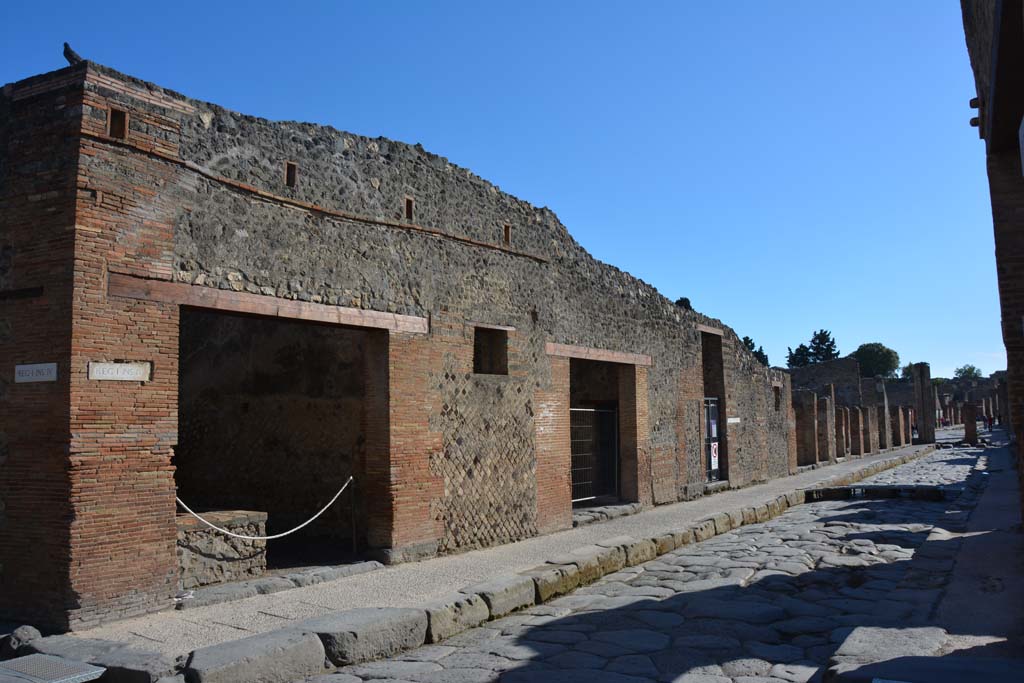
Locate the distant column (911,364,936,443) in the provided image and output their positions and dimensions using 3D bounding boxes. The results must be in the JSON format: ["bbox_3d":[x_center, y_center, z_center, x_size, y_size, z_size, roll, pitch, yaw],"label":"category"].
[{"bbox_3d":[28.360,4.278,53.000,1.400,5.500,1.400,-4,-6,34],"label":"distant column"}]

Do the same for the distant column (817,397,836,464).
[{"bbox_3d":[11.827,3.335,28.884,0.420,2.518,0.950,-4,-6,36],"label":"distant column"}]

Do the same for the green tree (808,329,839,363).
[{"bbox_3d":[36.569,3.459,89.585,3.500,9.500,3.500,-3,-5,22],"label":"green tree"}]

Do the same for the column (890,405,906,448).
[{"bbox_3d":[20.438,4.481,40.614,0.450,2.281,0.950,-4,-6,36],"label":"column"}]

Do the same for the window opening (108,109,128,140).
[{"bbox_3d":[-4.060,-2.239,7.925,0.180,0.306,0.191,-4,-6,36],"label":"window opening"}]

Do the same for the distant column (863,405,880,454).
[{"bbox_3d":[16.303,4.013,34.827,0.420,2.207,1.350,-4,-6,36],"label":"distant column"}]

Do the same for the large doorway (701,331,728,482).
[{"bbox_3d":[4.570,1.594,18.091,0.400,3.500,1.520,-4,-6,34],"label":"large doorway"}]

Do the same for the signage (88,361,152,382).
[{"bbox_3d":[-3.923,0.304,7.705,0.040,0.191,0.595,-4,-6,36],"label":"signage"}]

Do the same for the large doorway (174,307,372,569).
[{"bbox_3d":[-2.330,1.057,7.842,0.450,2.560,2.650,-4,-6,34],"label":"large doorway"}]

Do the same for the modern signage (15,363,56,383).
[{"bbox_3d":[-3.770,0.251,6.089,0.508,0.142,0.030,-3,-5,24],"label":"modern signage"}]

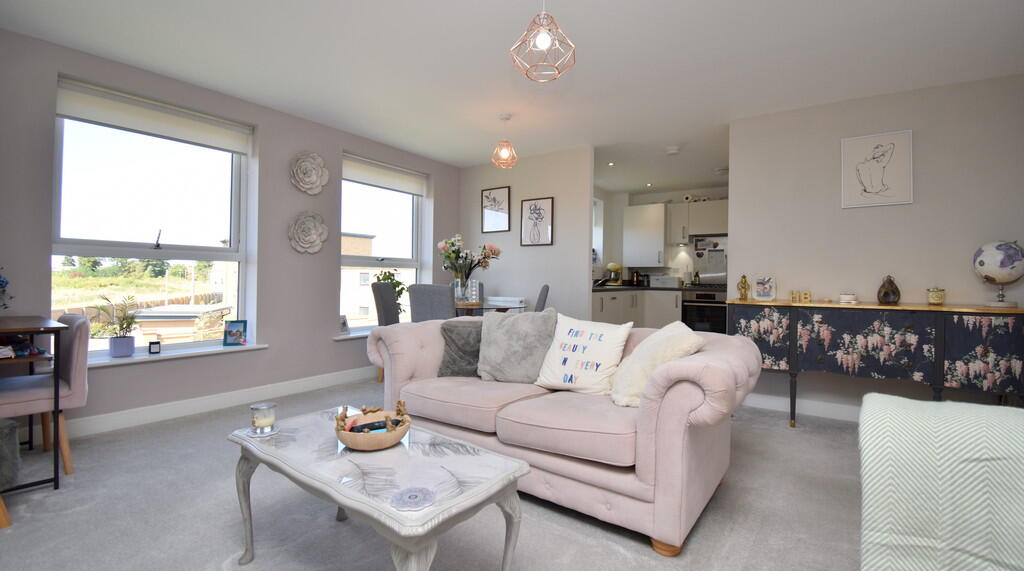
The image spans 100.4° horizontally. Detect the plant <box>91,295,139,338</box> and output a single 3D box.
[{"bbox_3d":[-2.603,0.203,2.794,0.210,0.280,0.240,2,1,36],"label":"plant"}]

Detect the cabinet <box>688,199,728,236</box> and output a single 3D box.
[{"bbox_3d":[2.879,-0.950,6.088,0.585,0.455,0.320,2,1,36],"label":"cabinet"}]

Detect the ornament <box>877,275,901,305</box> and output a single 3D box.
[{"bbox_3d":[2.477,0.031,2.801,0.115,0.192,0.110,1,1,35],"label":"ornament"}]

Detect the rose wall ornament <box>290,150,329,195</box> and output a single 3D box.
[{"bbox_3d":[-1.756,-0.976,3.729,0.055,0.355,0.345,1,1,35],"label":"rose wall ornament"}]

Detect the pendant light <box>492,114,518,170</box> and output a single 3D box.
[{"bbox_3d":[-0.062,-1.208,3.557,0.212,0.405,0.212,1,1,0],"label":"pendant light"}]

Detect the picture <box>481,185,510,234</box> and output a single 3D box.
[{"bbox_3d":[-0.204,-0.895,5.099,0.425,0.525,0.025,2,1,36],"label":"picture"}]

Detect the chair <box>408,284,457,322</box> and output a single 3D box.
[{"bbox_3d":[-0.606,0.465,3.930,0.440,0.960,0.580,1,1,19],"label":"chair"}]

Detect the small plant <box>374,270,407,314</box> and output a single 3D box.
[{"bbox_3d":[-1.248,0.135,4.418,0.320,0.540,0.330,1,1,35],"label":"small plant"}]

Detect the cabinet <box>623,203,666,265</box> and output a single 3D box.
[{"bbox_3d":[2.026,-0.711,6.386,0.600,0.890,0.350,1,1,35],"label":"cabinet"}]

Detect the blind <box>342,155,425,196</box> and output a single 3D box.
[{"bbox_3d":[-1.321,-1.155,4.543,0.060,0.235,1.100,2,1,36],"label":"blind"}]

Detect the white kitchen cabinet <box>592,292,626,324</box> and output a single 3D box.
[{"bbox_3d":[0.899,0.509,5.087,0.580,0.860,0.950,1,1,35],"label":"white kitchen cabinet"}]

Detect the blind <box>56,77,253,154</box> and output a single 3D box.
[{"bbox_3d":[-2.430,-1.149,3.012,0.060,0.235,1.090,2,1,36],"label":"blind"}]

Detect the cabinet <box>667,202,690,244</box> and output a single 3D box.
[{"bbox_3d":[2.468,-0.877,6.212,0.295,0.585,0.330,1,1,35],"label":"cabinet"}]

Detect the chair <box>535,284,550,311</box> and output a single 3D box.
[{"bbox_3d":[0.054,0.461,4.029,0.580,0.960,0.460,1,1,6],"label":"chair"}]

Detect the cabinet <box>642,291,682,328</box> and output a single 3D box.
[{"bbox_3d":[2.247,0.506,6.144,0.500,0.860,0.580,1,1,35],"label":"cabinet"}]

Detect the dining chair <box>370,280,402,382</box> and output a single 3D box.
[{"bbox_3d":[-1.024,0.455,4.271,0.580,0.960,0.450,1,1,1],"label":"dining chair"}]

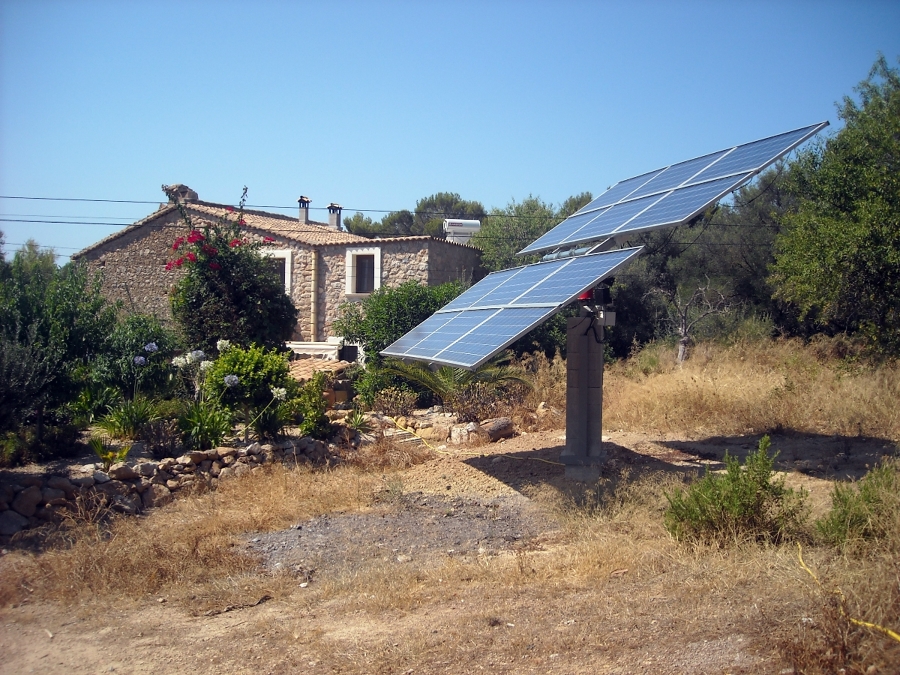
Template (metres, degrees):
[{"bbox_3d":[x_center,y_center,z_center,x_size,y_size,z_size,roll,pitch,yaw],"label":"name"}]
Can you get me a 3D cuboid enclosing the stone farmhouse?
[{"bbox_3d":[-5.039,-2.231,32.755,13.000,5.600,9.200,1,1,21],"label":"stone farmhouse"}]

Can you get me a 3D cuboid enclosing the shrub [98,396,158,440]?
[{"bbox_3d":[-3.726,0.916,10.518,0.680,0.470,0.620,0,1,0],"label":"shrub"}]

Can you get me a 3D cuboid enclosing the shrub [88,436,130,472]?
[{"bbox_3d":[-3.298,1.092,8.822,0.380,0.290,0.340,0,1,0],"label":"shrub"}]

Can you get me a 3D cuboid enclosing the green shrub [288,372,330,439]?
[{"bbox_3d":[-2.053,0.994,13.300,0.620,0.960,0.600,0,1,-9],"label":"green shrub"}]

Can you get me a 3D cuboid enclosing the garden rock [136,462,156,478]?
[{"bbox_3d":[-3.302,1.447,9.900,0.210,0.170,0.220,1,1,23],"label":"garden rock"}]

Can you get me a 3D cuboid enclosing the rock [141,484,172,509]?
[{"bbox_3d":[-2.830,1.521,8.780,0.290,0.220,0.230,0,1,-27],"label":"rock"}]

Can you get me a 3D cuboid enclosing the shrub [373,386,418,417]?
[{"bbox_3d":[-0.831,0.965,13.819,0.660,0.430,0.620,0,1,0],"label":"shrub"}]

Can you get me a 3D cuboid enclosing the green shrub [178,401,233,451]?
[{"bbox_3d":[-3.224,1.160,12.000,0.710,0.660,0.680,0,1,-15],"label":"green shrub"}]

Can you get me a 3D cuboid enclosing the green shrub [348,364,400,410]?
[{"bbox_3d":[-1.427,0.945,17.200,0.980,0.870,0.850,0,1,-5],"label":"green shrub"}]

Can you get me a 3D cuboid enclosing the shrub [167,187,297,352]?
[{"bbox_3d":[-4.754,-1.371,19.800,2.800,3.800,2.400,0,1,-14],"label":"shrub"}]

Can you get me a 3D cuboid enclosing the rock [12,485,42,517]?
[{"bbox_3d":[-3.535,1.330,7.627,0.230,0.240,0.200,0,1,-27],"label":"rock"}]

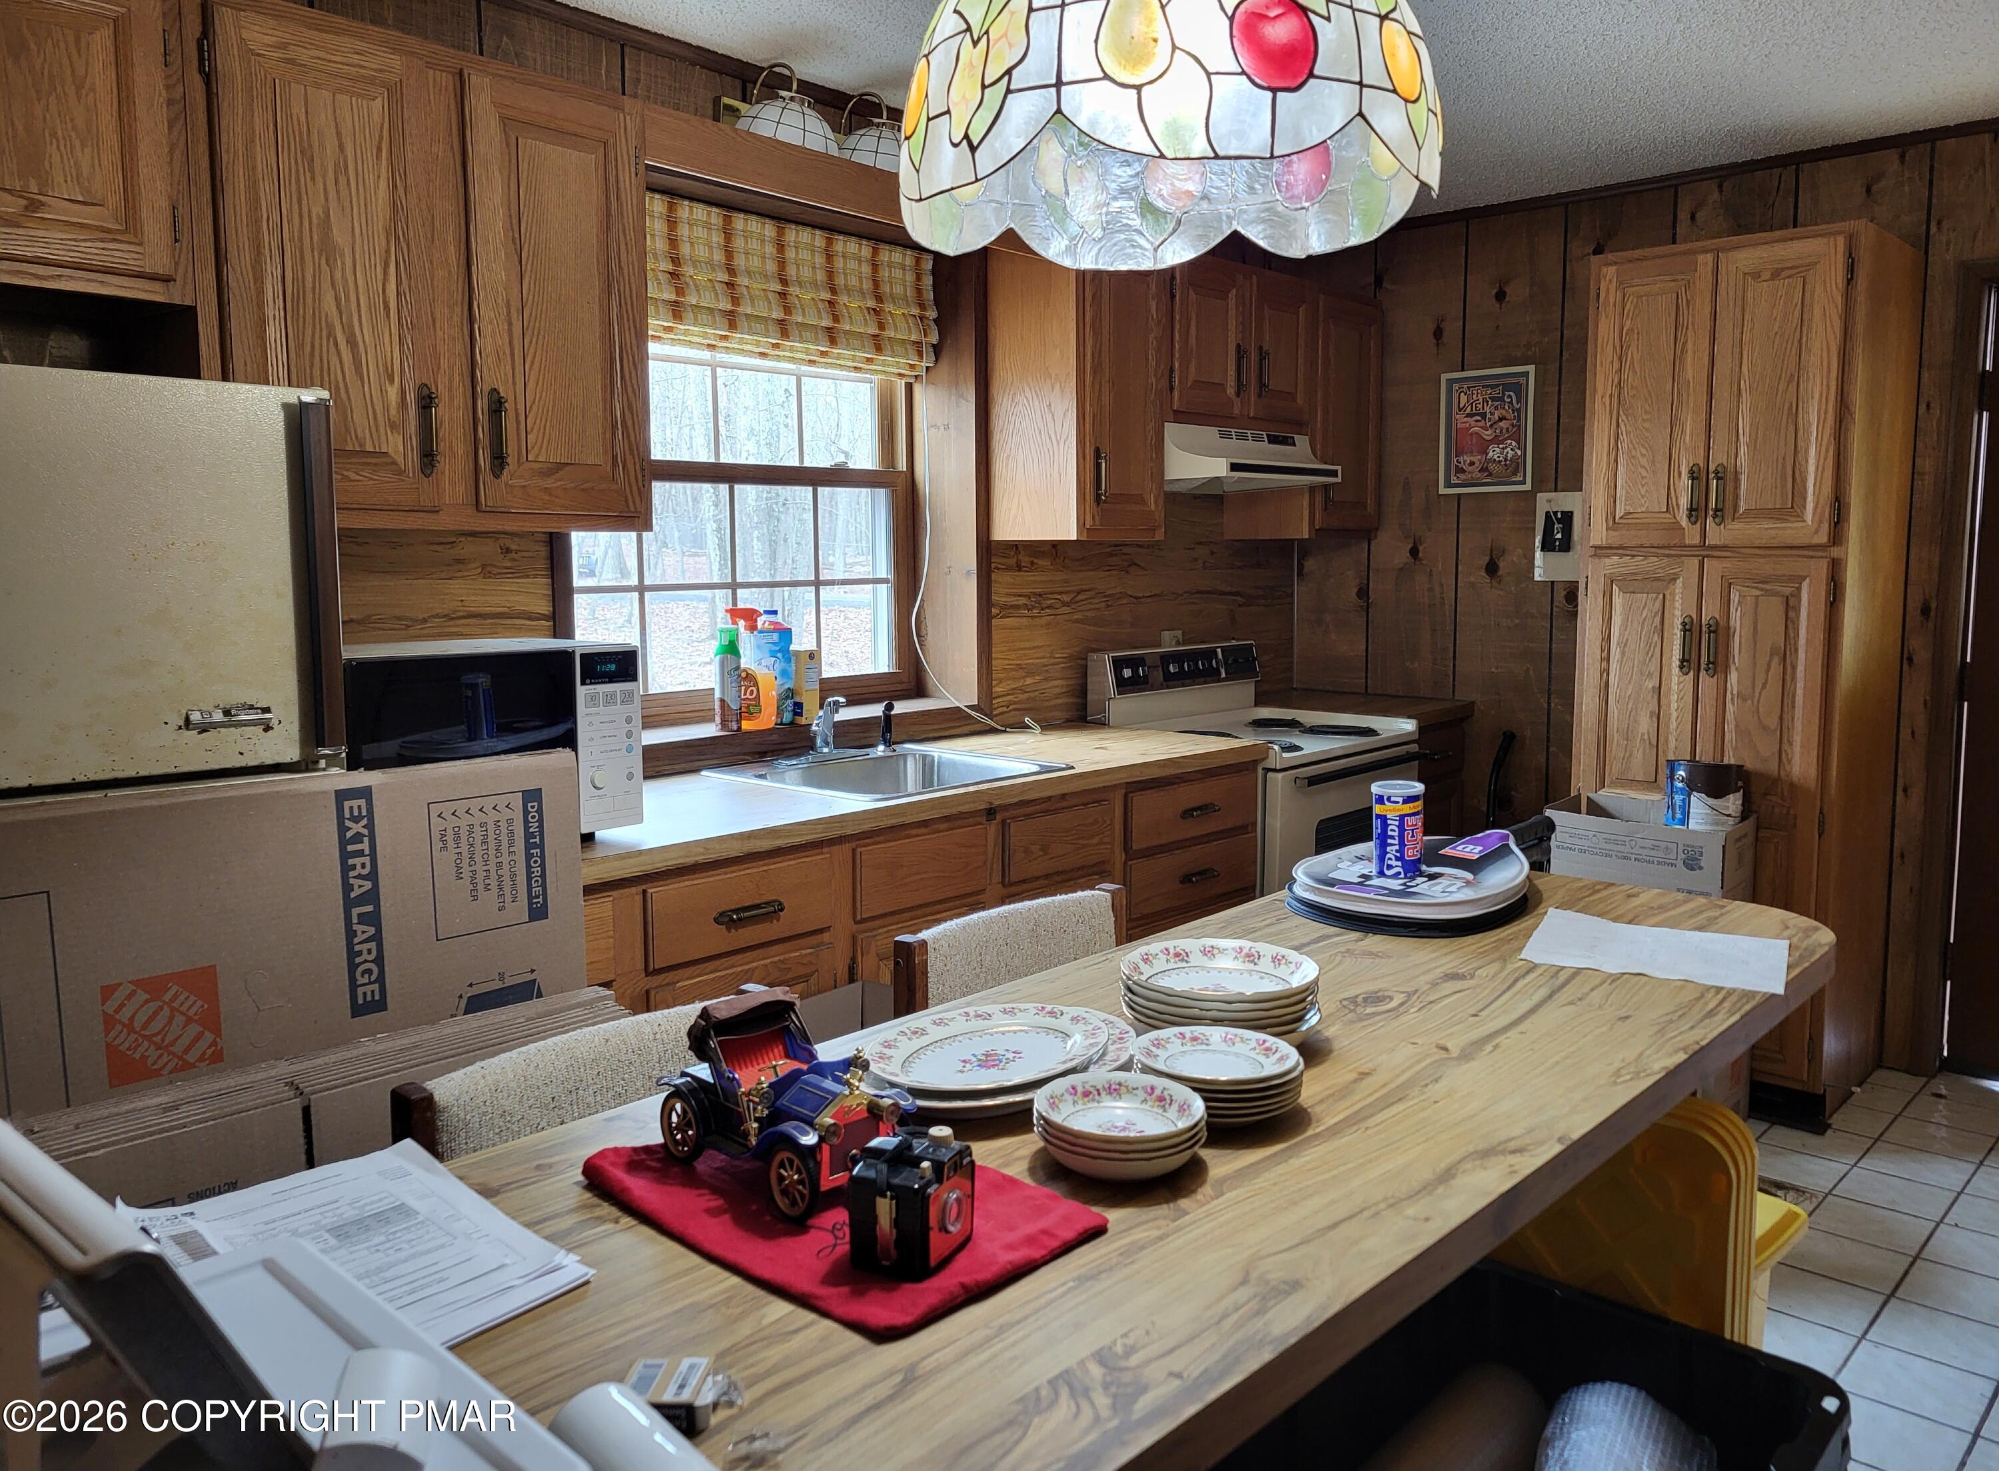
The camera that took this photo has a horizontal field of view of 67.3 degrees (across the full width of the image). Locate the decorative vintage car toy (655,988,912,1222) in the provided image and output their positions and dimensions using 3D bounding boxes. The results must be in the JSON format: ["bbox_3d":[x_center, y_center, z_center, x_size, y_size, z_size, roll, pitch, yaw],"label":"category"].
[{"bbox_3d":[-0.161,0.263,1.119,0.098,0.130,0.222,-6,8,-42],"label":"decorative vintage car toy"}]

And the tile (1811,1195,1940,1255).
[{"bbox_3d":[1.795,1.010,3.088,0.200,0.010,0.200,6,9,42],"label":"tile"}]

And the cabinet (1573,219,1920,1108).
[{"bbox_3d":[1.919,-0.156,3.898,0.620,2.114,0.593,6,9,42],"label":"cabinet"}]

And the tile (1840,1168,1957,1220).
[{"bbox_3d":[1.942,0.996,3.252,0.204,0.010,0.204,5,8,42],"label":"tile"}]

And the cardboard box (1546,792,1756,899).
[{"bbox_3d":[1.573,0.405,3.651,0.430,0.457,0.310,6,9,42],"label":"cardboard box"}]

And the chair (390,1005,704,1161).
[{"bbox_3d":[-0.255,0.765,1.501,0.530,0.860,0.460,5,8,43],"label":"chair"}]

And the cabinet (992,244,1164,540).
[{"bbox_3d":[0.208,-0.891,3.917,0.325,0.765,0.372,5,8,42],"label":"cabinet"}]

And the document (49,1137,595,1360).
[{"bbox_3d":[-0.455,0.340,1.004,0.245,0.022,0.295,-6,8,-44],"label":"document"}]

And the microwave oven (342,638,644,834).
[{"bbox_3d":[-0.924,0.015,2.532,0.360,0.320,0.507,6,9,42],"label":"microwave oven"}]

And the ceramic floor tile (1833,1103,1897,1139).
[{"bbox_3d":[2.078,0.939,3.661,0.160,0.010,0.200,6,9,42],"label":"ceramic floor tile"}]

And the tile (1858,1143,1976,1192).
[{"bbox_3d":[2.082,0.979,3.402,0.204,0.010,0.204,5,8,42],"label":"tile"}]

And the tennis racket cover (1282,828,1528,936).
[{"bbox_3d":[0.586,0.202,2.033,0.420,0.045,0.220,-7,9,-42],"label":"tennis racket cover"}]

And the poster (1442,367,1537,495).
[{"bbox_3d":[1.489,-0.928,4.590,0.298,0.366,0.022,6,9,42],"label":"poster"}]

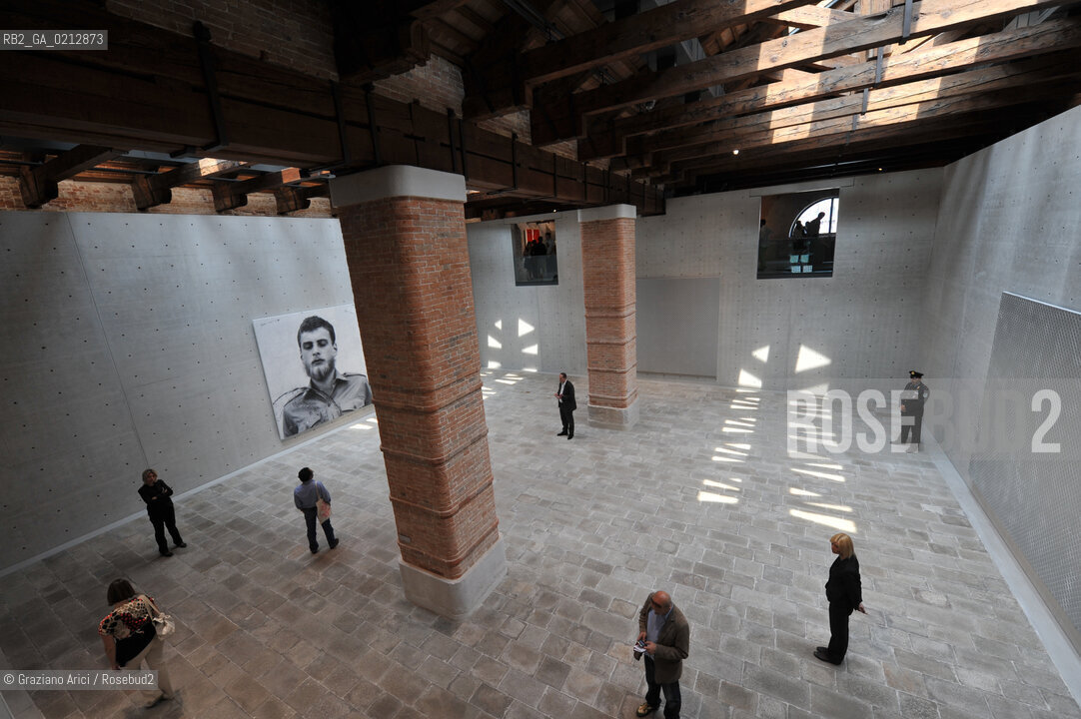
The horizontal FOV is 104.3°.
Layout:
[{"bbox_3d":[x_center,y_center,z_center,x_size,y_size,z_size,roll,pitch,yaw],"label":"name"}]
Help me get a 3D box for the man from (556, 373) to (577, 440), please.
[{"bbox_3d":[0.677,1.247,11.430,0.500,1.810,0.520,-11,16,-24],"label":"man"}]

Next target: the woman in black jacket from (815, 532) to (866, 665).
[{"bbox_3d":[3.479,2.781,4.920,0.480,1.692,0.500,4,16,28],"label":"woman in black jacket"}]

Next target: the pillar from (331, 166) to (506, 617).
[{"bbox_3d":[-1.506,0.681,5.879,1.210,5.970,1.220,4,17,30],"label":"pillar"}]

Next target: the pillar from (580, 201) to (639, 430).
[{"bbox_3d":[1.964,-1.053,11.658,1.240,5.960,1.240,4,17,30],"label":"pillar"}]

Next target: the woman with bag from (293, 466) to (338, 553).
[{"bbox_3d":[-4.021,2.675,7.548,0.520,1.641,0.400,-7,15,-10],"label":"woman with bag"}]

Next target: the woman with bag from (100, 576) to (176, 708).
[{"bbox_3d":[-4.745,3.387,5.000,0.480,1.650,0.560,6,17,35],"label":"woman with bag"}]

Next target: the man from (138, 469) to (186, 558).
[{"bbox_3d":[-7.002,2.814,7.792,0.400,1.670,0.520,-1,15,14],"label":"man"}]

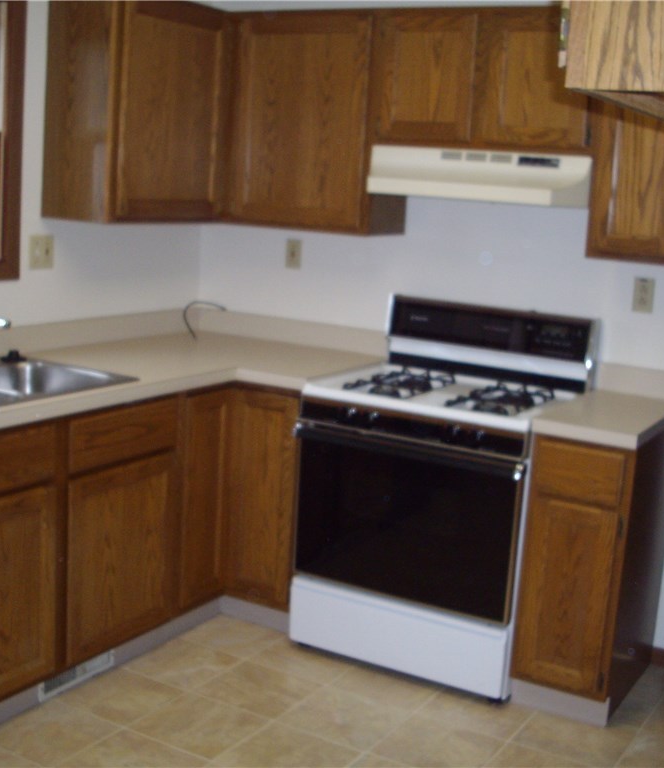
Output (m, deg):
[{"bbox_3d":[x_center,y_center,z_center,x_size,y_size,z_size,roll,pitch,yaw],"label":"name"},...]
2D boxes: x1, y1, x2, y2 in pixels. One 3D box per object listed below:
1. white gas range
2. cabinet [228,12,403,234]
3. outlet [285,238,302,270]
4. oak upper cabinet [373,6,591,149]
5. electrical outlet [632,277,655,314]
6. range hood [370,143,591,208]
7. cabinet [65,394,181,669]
[{"bbox_3d":[0.373,0.332,3.663,0.761,1.159,0.686,10,12,29],"label":"white gas range"},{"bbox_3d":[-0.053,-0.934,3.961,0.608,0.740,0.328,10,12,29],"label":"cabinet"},{"bbox_3d":[-0.154,-0.506,4.267,0.071,0.115,0.008,10,12,29],"label":"outlet"},{"bbox_3d":[0.556,-0.983,3.599,0.778,0.434,0.328,10,12,29],"label":"oak upper cabinet"},{"bbox_3d":[1.028,-0.291,3.609,0.071,0.115,0.008,10,12,29],"label":"electrical outlet"},{"bbox_3d":[0.500,-0.683,3.590,0.772,0.158,0.472,10,12,29],"label":"range hood"},{"bbox_3d":[-0.886,0.396,3.502,0.616,0.807,0.567,10,12,29],"label":"cabinet"}]

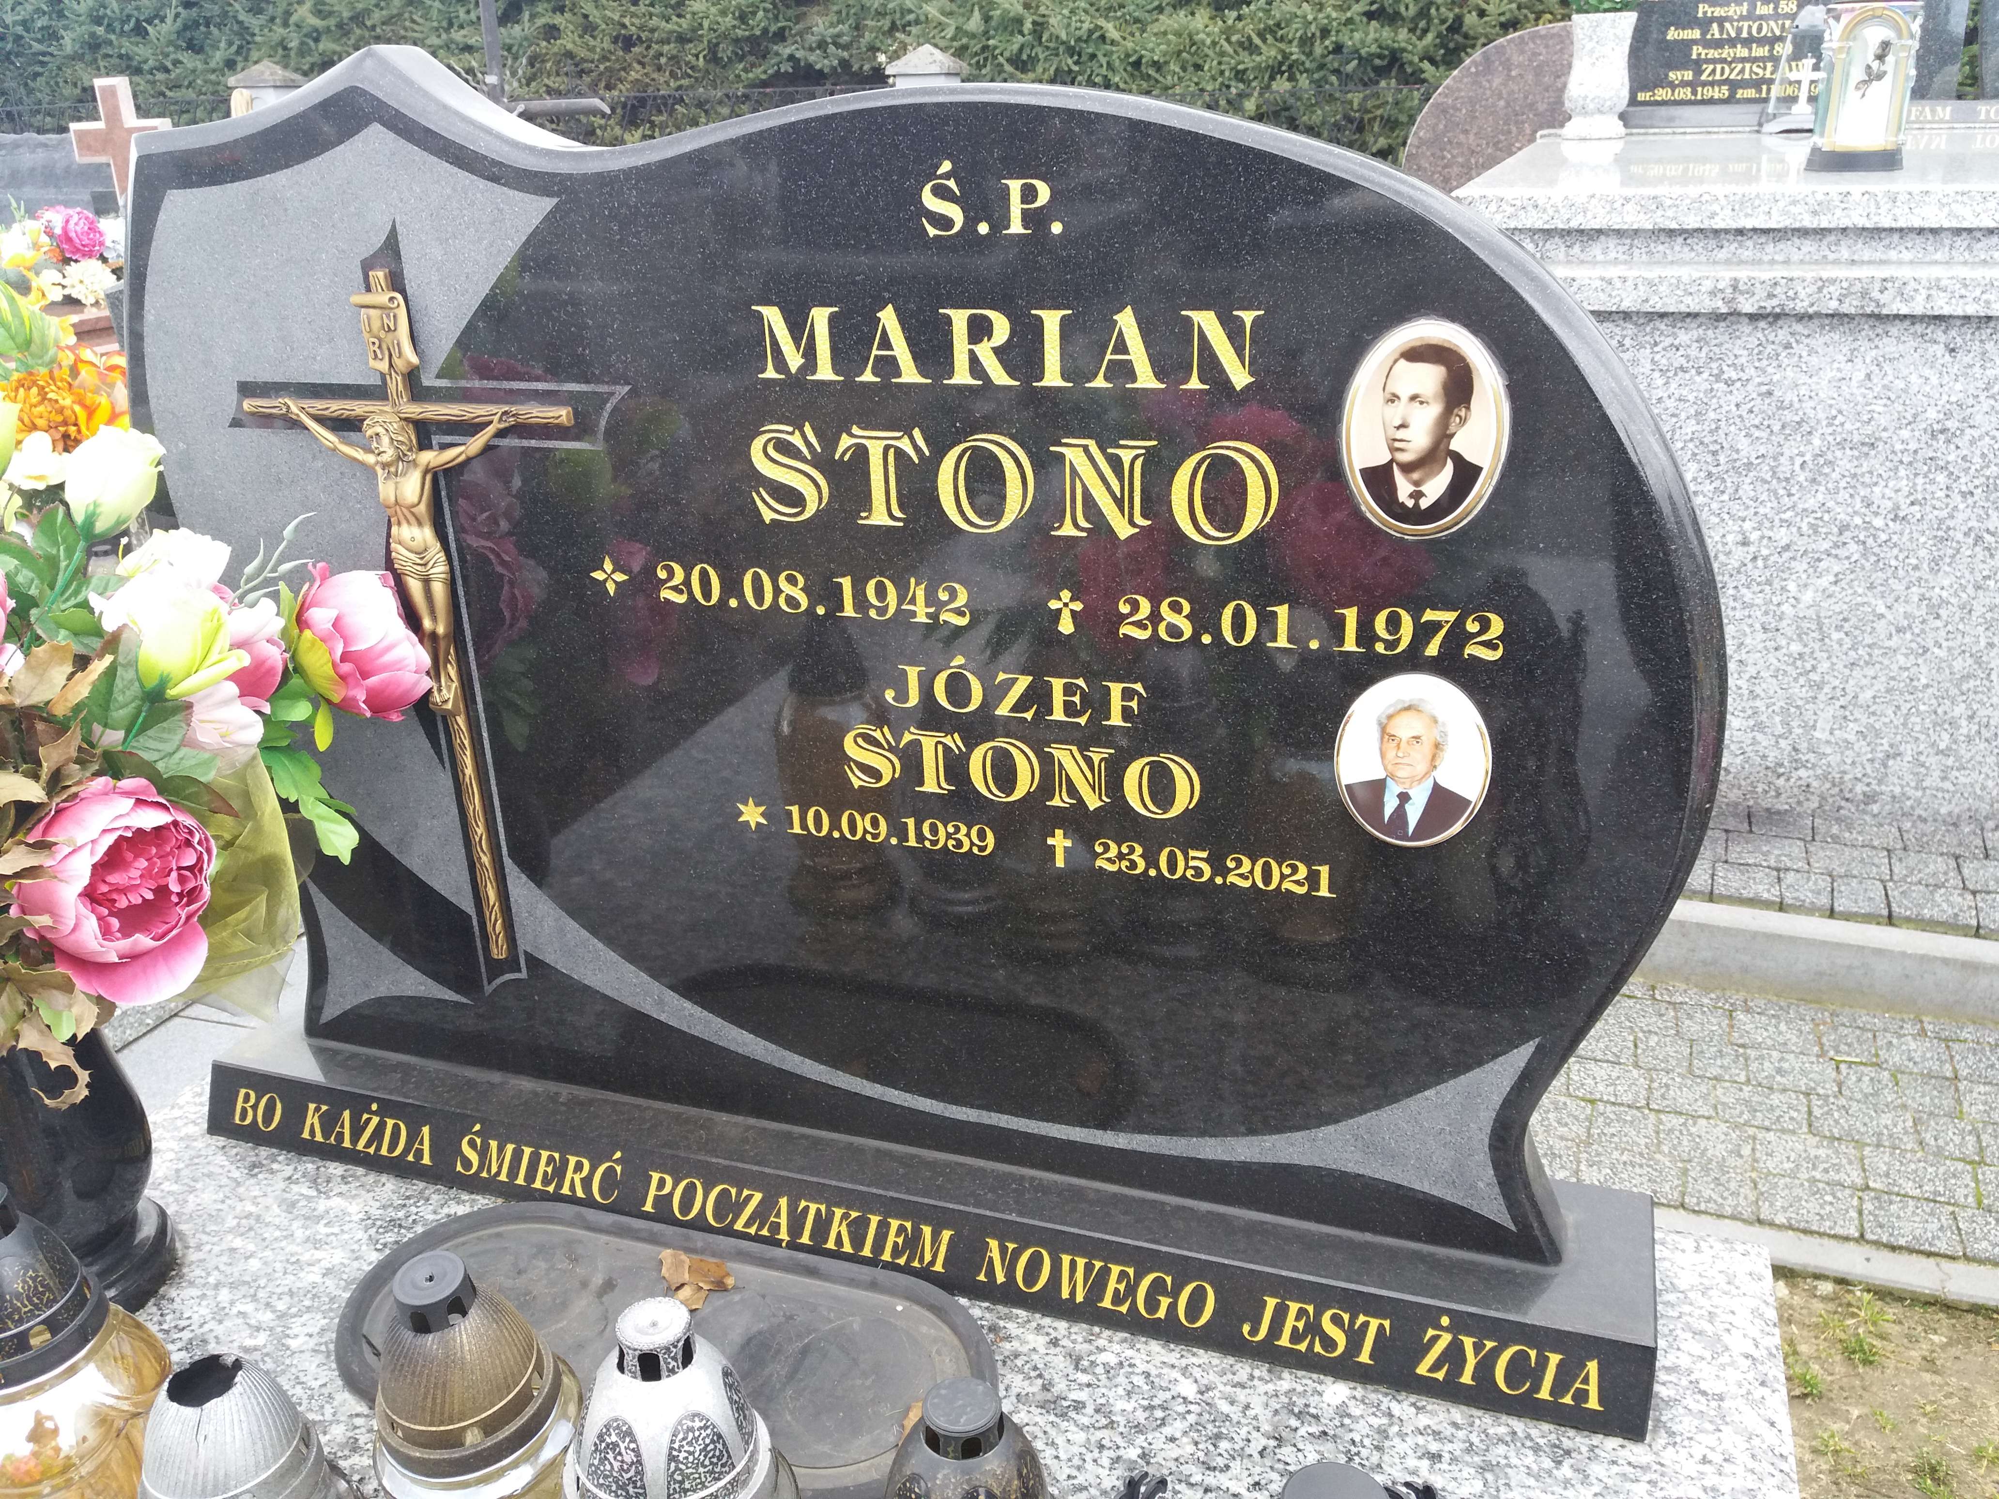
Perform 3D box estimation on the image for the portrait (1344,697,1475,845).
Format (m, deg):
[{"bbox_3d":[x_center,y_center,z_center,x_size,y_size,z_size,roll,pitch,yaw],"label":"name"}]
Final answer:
[{"bbox_3d":[0.249,0.013,0.984,0.079,0.095,0.009,6,22,19],"label":"portrait"}]

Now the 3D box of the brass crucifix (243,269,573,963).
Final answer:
[{"bbox_3d":[-0.407,-0.078,1.175,0.277,0.524,0.045,6,22,19],"label":"brass crucifix"}]

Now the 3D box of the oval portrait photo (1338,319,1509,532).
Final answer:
[{"bbox_3d":[0.239,-0.179,0.910,0.090,0.122,0.010,6,22,19],"label":"oval portrait photo"}]

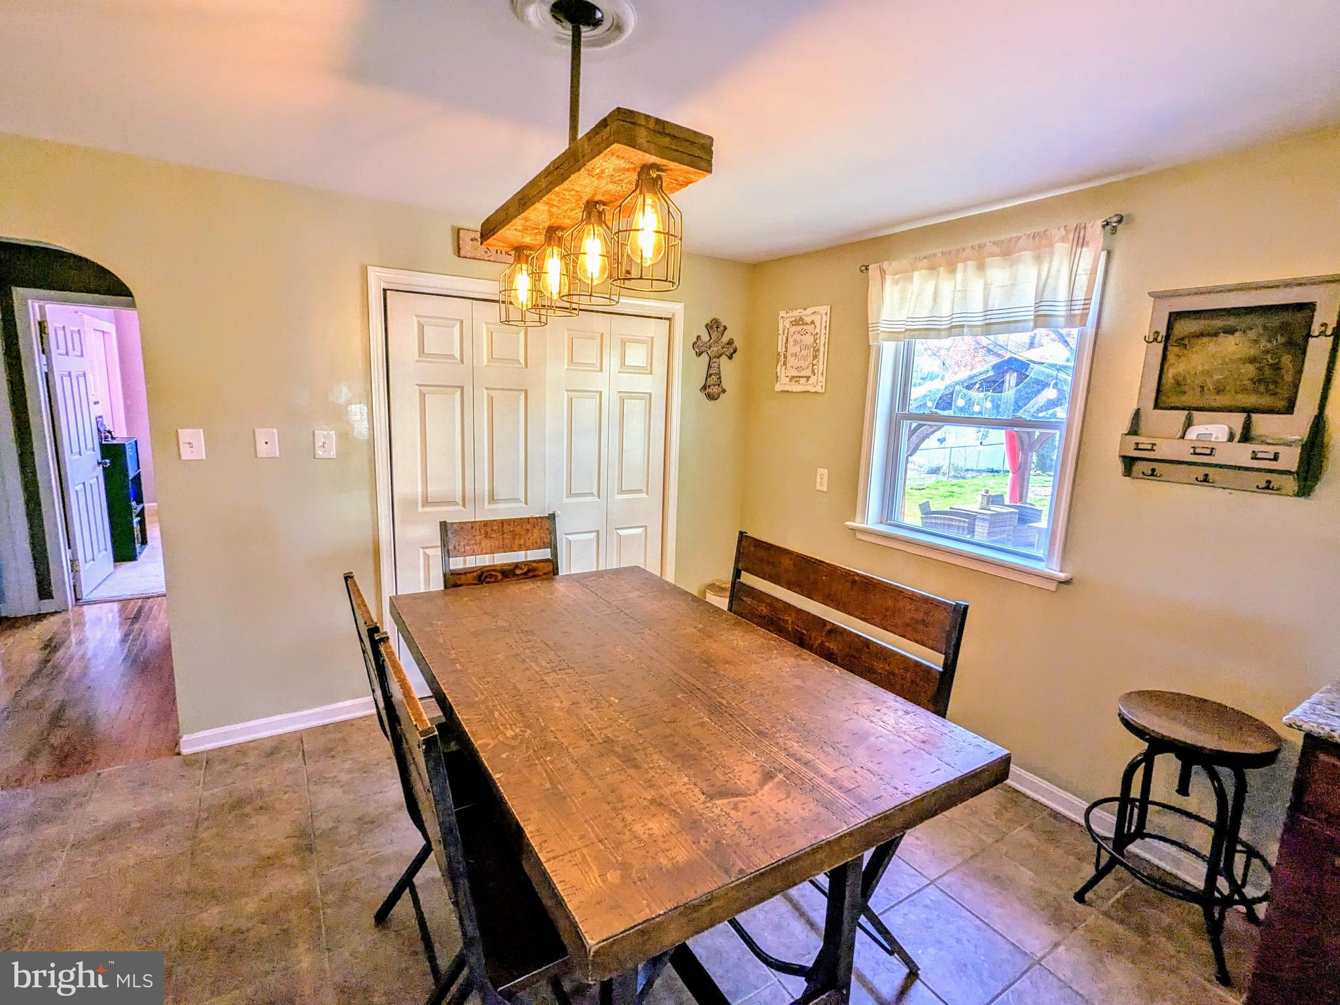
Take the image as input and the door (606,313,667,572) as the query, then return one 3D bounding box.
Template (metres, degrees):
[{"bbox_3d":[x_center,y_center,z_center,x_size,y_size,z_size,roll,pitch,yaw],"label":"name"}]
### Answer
[{"bbox_3d":[-0.212,-0.065,3.751,0.387,2.024,0.035,-4,12,-32],"label":"door"}]

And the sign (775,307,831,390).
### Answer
[{"bbox_3d":[0.756,-0.864,3.538,0.025,0.462,0.406,-4,12,-32],"label":"sign"}]

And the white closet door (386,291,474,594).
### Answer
[{"bbox_3d":[-1.188,0.007,3.148,0.395,2.024,0.035,-4,12,-32],"label":"white closet door"}]

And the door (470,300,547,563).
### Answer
[{"bbox_3d":[-0.845,-0.003,3.306,0.376,2.025,0.035,-4,11,-29],"label":"door"}]

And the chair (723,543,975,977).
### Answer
[{"bbox_3d":[0.272,0.752,1.930,0.585,1.107,0.945,-4,12,-33],"label":"chair"}]

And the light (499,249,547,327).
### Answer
[{"bbox_3d":[-0.402,-0.590,1.700,0.125,0.210,0.125,-4,12,-32],"label":"light"}]

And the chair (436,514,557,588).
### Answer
[{"bbox_3d":[-0.574,0.647,2.323,0.450,1.100,0.550,-3,11,-27],"label":"chair"}]

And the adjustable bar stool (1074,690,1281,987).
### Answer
[{"bbox_3d":[1.642,1.012,1.985,0.450,0.670,0.450,-4,12,-33],"label":"adjustable bar stool"}]

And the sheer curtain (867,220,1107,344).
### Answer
[{"bbox_3d":[1.250,-0.890,2.627,0.060,0.372,1.018,-4,12,-32],"label":"sheer curtain"}]

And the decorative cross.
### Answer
[{"bbox_3d":[0.265,-0.854,3.719,0.318,0.489,0.025,-4,11,-29],"label":"decorative cross"}]

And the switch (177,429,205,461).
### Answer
[{"bbox_3d":[-1.954,-0.235,2.535,0.080,0.124,0.020,-4,12,-32],"label":"switch"}]

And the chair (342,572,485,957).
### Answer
[{"bbox_3d":[-0.557,0.758,1.725,0.530,1.108,0.470,-4,12,-33],"label":"chair"}]

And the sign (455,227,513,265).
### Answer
[{"bbox_3d":[-0.614,-1.244,3.139,0.885,0.130,0.020,-4,11,-29],"label":"sign"}]

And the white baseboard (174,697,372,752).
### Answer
[{"bbox_3d":[-1.771,1.025,2.897,0.830,0.083,0.015,-4,12,-32],"label":"white baseboard"}]

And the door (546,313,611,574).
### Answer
[{"bbox_3d":[-0.522,-0.023,3.488,0.366,2.025,0.035,-4,11,-29],"label":"door"}]

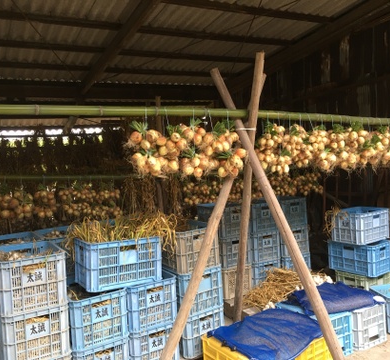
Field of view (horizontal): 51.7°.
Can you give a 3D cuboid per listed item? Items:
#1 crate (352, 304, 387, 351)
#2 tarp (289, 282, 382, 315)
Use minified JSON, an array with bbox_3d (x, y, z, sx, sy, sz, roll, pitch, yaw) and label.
[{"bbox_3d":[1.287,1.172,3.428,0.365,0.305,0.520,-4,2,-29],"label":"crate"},{"bbox_3d":[1.147,0.985,3.380,0.620,0.110,0.530,-4,2,-29],"label":"tarp"}]

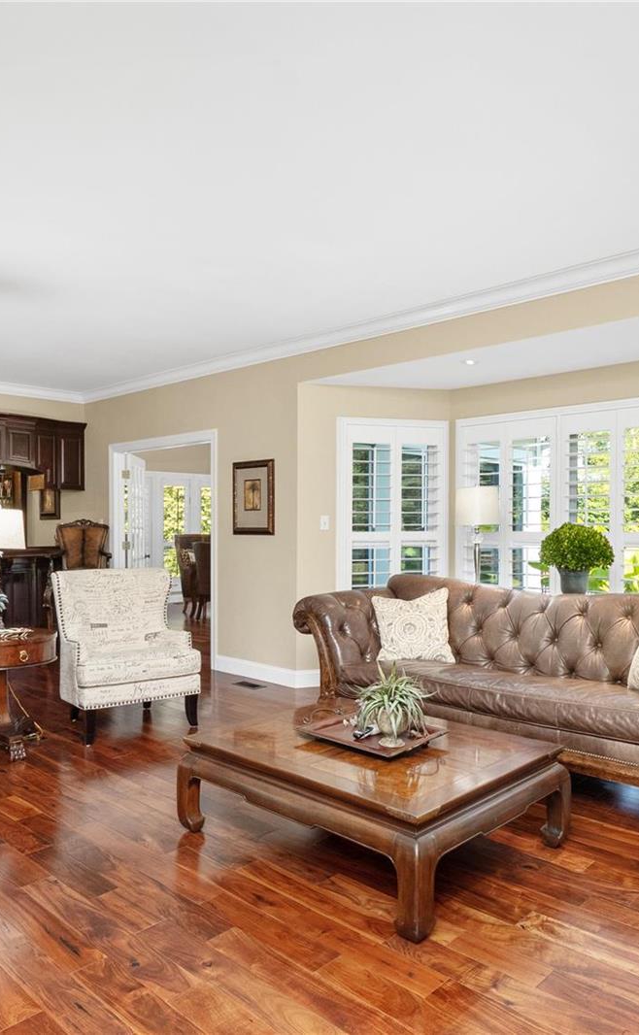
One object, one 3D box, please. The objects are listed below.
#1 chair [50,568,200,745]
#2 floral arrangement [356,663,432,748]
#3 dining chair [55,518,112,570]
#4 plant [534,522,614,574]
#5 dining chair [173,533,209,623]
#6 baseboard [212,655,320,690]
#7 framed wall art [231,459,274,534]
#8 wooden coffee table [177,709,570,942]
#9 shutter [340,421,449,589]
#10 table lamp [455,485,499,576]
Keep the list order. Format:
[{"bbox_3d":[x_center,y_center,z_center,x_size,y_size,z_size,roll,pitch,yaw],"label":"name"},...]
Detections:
[{"bbox_3d":[-1.278,0.855,4.549,0.750,0.955,0.810,0,0,-32],"label":"chair"},{"bbox_3d":[0.293,0.726,2.716,0.330,0.325,0.330,0,0,0],"label":"floral arrangement"},{"bbox_3d":[-2.315,0.697,6.600,0.580,1.330,0.620,1,-1,-37],"label":"dining chair"},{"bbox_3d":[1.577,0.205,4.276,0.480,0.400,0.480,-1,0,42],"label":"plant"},{"bbox_3d":[-1.676,0.797,9.496,0.680,1.130,0.620,-1,0,42],"label":"dining chair"},{"bbox_3d":[-0.488,1.264,5.739,1.150,0.140,0.120,-1,0,42],"label":"baseboard"},{"bbox_3d":[-0.577,-0.161,5.785,0.515,0.615,0.040,-1,-1,43],"label":"framed wall art"},{"bbox_3d":[0.215,1.120,2.835,1.180,0.385,0.960,-1,-1,44],"label":"wooden coffee table"},{"bbox_3d":[0.620,0.195,5.603,0.960,2.001,0.100,0,0,-14],"label":"shutter"},{"bbox_3d":[1.140,0.181,4.970,0.320,0.820,0.320,-1,-1,44],"label":"table lamp"}]

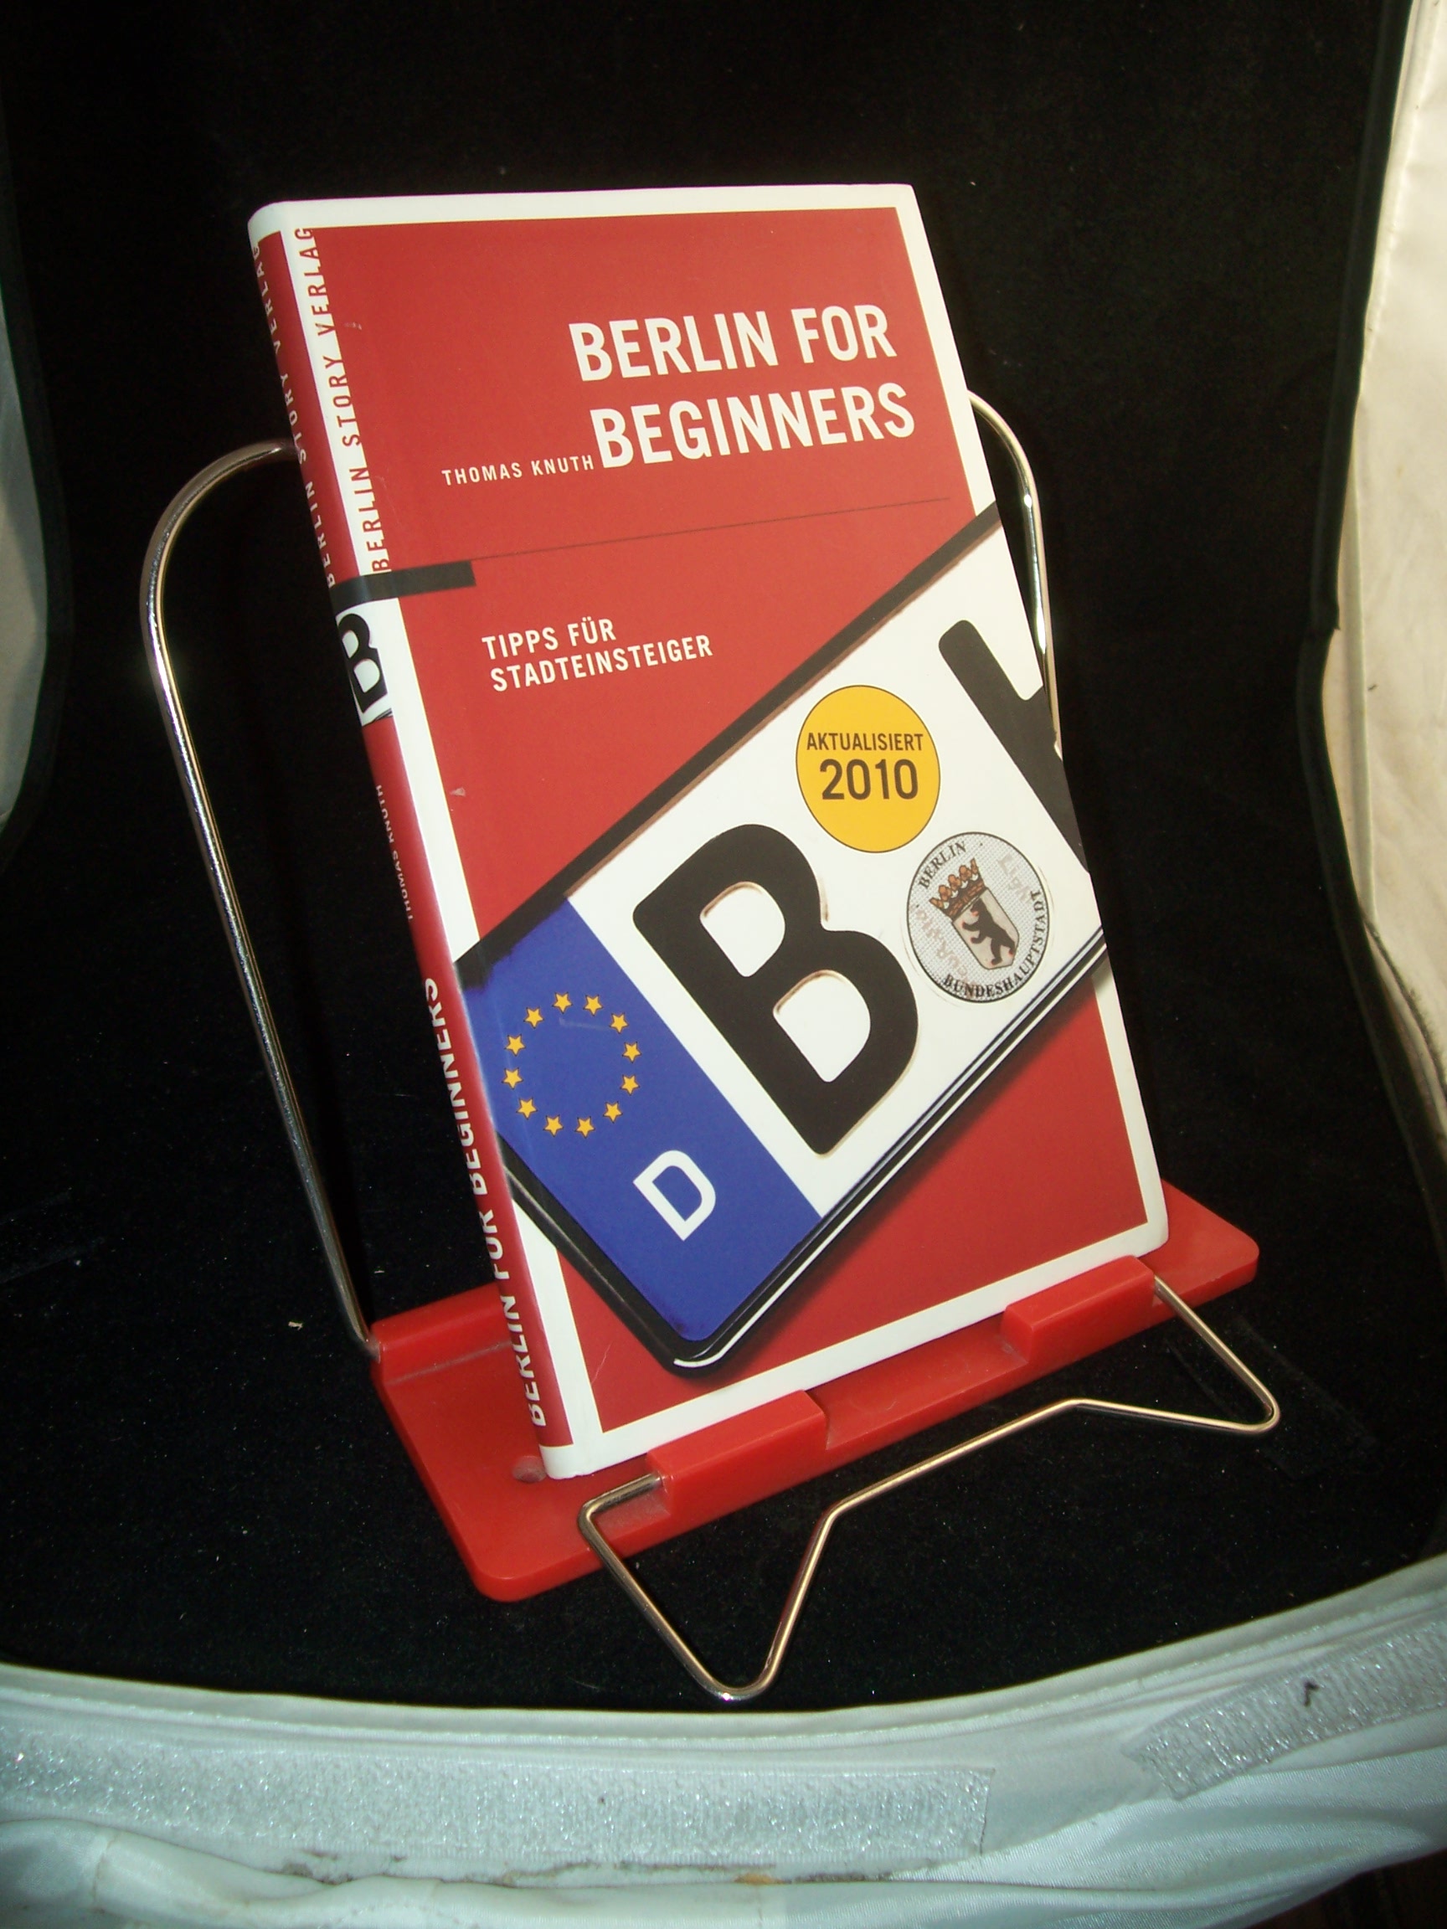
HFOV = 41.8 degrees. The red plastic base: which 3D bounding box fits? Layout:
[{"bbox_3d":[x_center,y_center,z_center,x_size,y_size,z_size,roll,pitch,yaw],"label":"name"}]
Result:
[{"bbox_3d":[0.021,0.059,0.332,0.158,0.014,0.051,-15,38,-29],"label":"red plastic base"}]

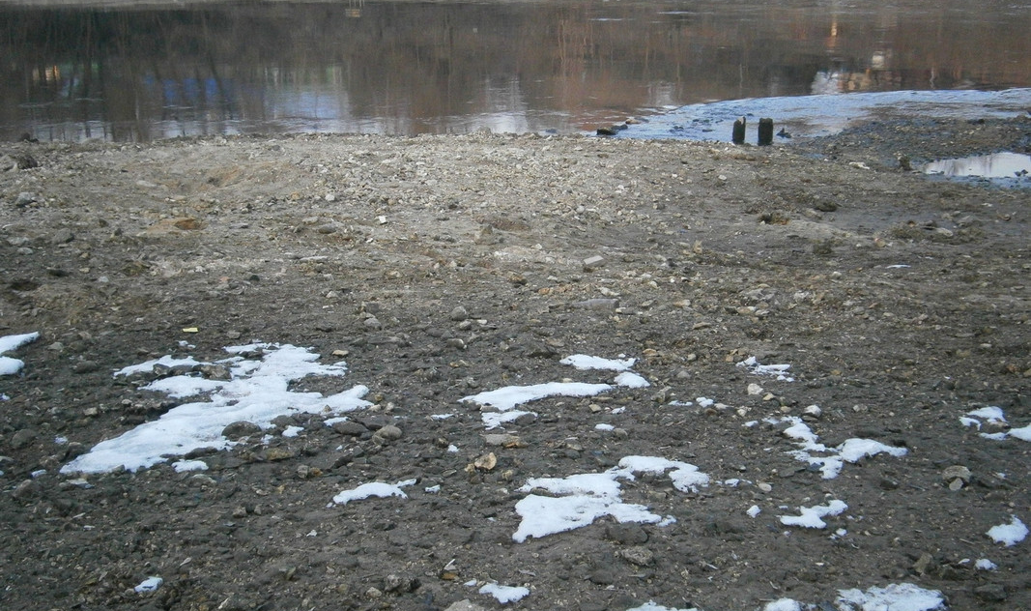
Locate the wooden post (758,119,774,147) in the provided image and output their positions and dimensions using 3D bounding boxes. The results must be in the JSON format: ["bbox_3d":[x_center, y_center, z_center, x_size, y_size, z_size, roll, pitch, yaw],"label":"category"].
[{"bbox_3d":[2.503,-1.735,14.000,0.145,0.260,0.145,3,15,10],"label":"wooden post"}]

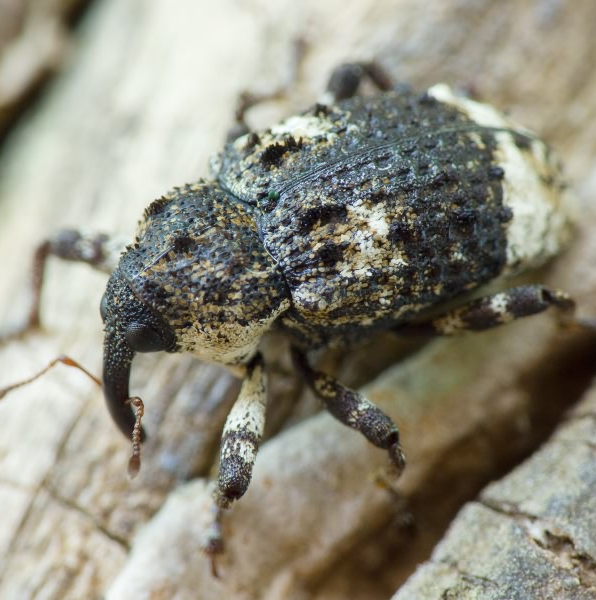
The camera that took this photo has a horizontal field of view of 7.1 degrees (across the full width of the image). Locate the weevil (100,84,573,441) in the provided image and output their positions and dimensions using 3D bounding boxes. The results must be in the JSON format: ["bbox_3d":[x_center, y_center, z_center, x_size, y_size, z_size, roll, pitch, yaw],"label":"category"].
[{"bbox_3d":[0.001,-0.001,0.089,0.010,0.006,0.004,-16,47,-21],"label":"weevil"}]

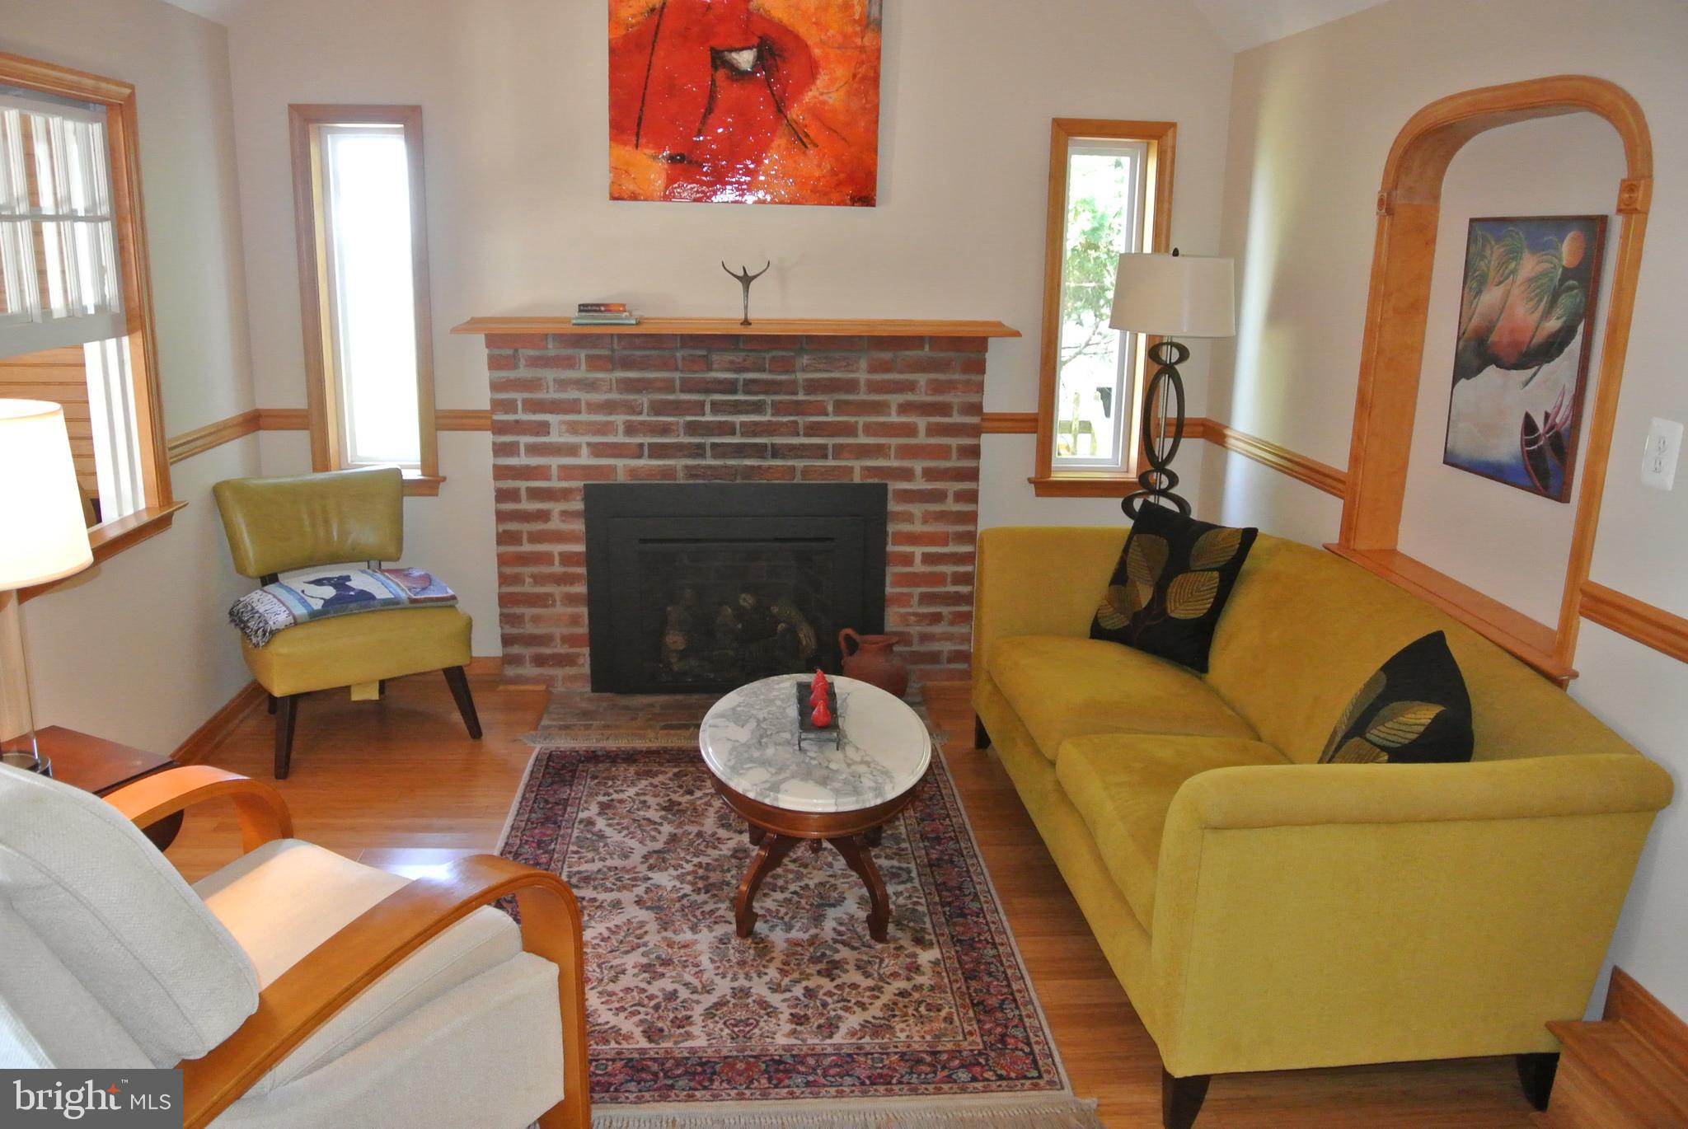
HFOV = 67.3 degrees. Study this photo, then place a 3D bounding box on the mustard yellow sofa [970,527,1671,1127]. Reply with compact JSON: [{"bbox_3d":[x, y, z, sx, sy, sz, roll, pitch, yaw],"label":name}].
[{"bbox_3d":[0.912,0.407,3.136,0.850,0.820,2.040,0,14,-5],"label":"mustard yellow sofa"}]

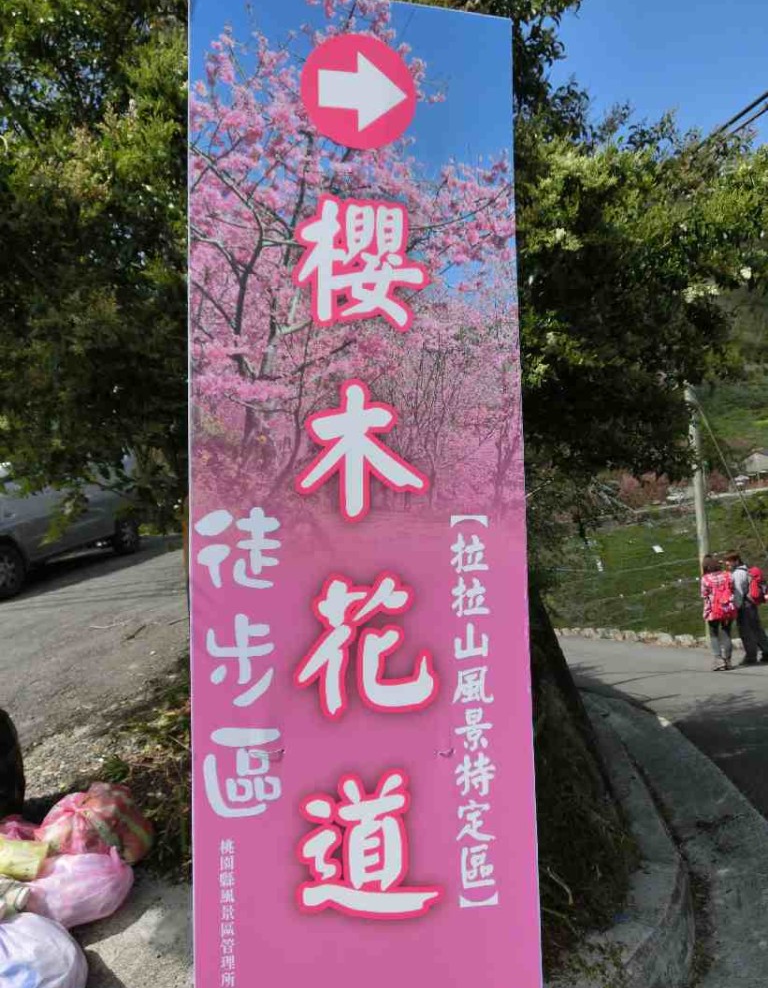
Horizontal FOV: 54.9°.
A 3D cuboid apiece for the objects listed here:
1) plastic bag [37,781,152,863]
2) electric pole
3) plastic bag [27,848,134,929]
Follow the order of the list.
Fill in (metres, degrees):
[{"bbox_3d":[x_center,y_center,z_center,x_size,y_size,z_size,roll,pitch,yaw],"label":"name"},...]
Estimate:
[{"bbox_3d":[-1.155,1.326,2.950,0.450,0.320,0.380,0,-4,-22],"label":"plastic bag"},{"bbox_3d":[5.564,0.360,13.000,0.200,4.650,0.200,-4,-4,23],"label":"electric pole"},{"bbox_3d":[-1.088,1.414,2.650,0.390,0.240,0.300,0,-4,-22],"label":"plastic bag"}]

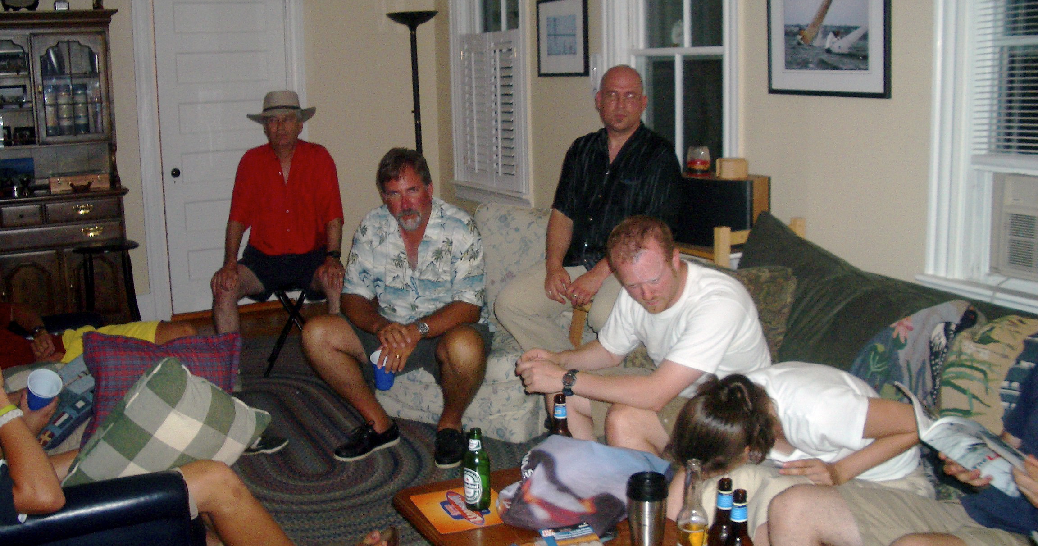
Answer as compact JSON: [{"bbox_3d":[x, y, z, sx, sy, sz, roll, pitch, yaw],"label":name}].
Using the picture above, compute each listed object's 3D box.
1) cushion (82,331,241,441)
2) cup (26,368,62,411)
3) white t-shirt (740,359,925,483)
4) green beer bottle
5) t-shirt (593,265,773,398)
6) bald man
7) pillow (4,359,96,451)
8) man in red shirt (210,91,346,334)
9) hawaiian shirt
[{"bbox_3d":[-1.092,0.367,3.200,0.480,0.440,0.140,-2,-9,-4],"label":"cushion"},{"bbox_3d":[-1.212,0.310,2.675,0.090,0.115,0.090,16,41,-14],"label":"cup"},{"bbox_3d":[0.778,0.371,2.600,0.450,0.260,0.400,19,0,-31],"label":"white t-shirt"},{"bbox_3d":[-0.098,0.440,2.401,0.064,0.205,0.064,-1,11,0],"label":"green beer bottle"},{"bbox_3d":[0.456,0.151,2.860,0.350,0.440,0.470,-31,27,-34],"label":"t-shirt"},{"bbox_3d":[0.278,-0.013,3.794,0.580,1.400,0.850,4,12,25],"label":"bald man"},{"bbox_3d":[-1.292,0.362,2.900,0.360,0.350,0.130,-6,-26,-24],"label":"pillow"},{"bbox_3d":[-1.184,-0.196,5.150,0.610,1.390,0.730,-2,11,-7],"label":"man in red shirt"},{"bbox_3d":[-0.397,-0.048,3.970,0.540,0.490,0.340,1,11,11],"label":"hawaiian shirt"}]

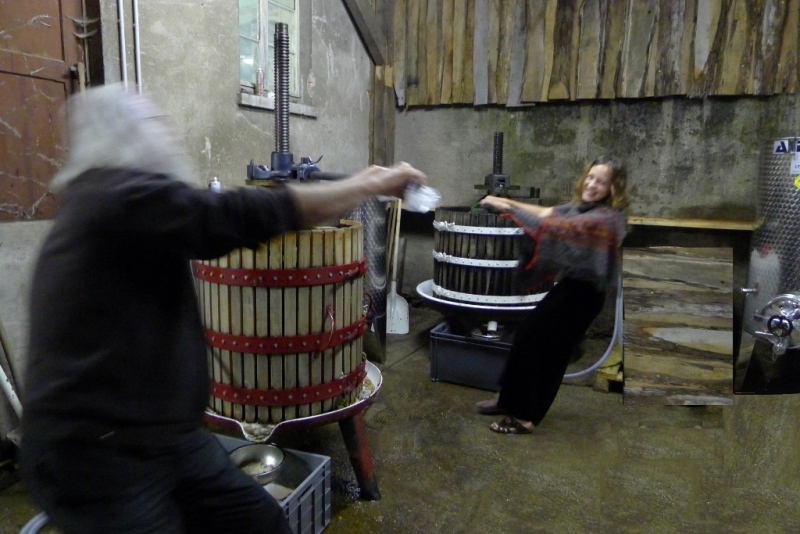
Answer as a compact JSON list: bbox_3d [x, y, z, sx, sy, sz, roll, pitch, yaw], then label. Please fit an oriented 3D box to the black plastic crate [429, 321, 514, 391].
[{"bbox_3d":[0.565,0.597,3.621,0.600,0.335,0.400,5,9,25],"label":"black plastic crate"}]

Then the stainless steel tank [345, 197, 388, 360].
[{"bbox_3d":[-0.401,0.086,3.923,0.620,1.240,0.620,-5,10,-36],"label":"stainless steel tank"}]

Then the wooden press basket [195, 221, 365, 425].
[{"bbox_3d":[-0.510,0.183,2.324,0.730,0.735,0.730,-1,8,-11],"label":"wooden press basket"}]

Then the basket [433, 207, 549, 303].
[{"bbox_3d":[0.630,-0.095,3.552,0.820,0.540,0.820,2,8,10],"label":"basket"}]

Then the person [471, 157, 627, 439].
[{"bbox_3d":[0.828,0.140,2.918,0.800,1.460,0.520,-4,10,-30],"label":"person"}]

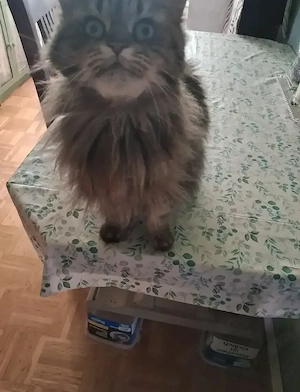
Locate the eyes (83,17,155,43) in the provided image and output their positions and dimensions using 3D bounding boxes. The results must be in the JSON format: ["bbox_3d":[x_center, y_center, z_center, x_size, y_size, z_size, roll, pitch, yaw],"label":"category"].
[{"bbox_3d":[-0.030,-0.160,0.300,0.067,0.022,0.020,2,25,-7],"label":"eyes"}]

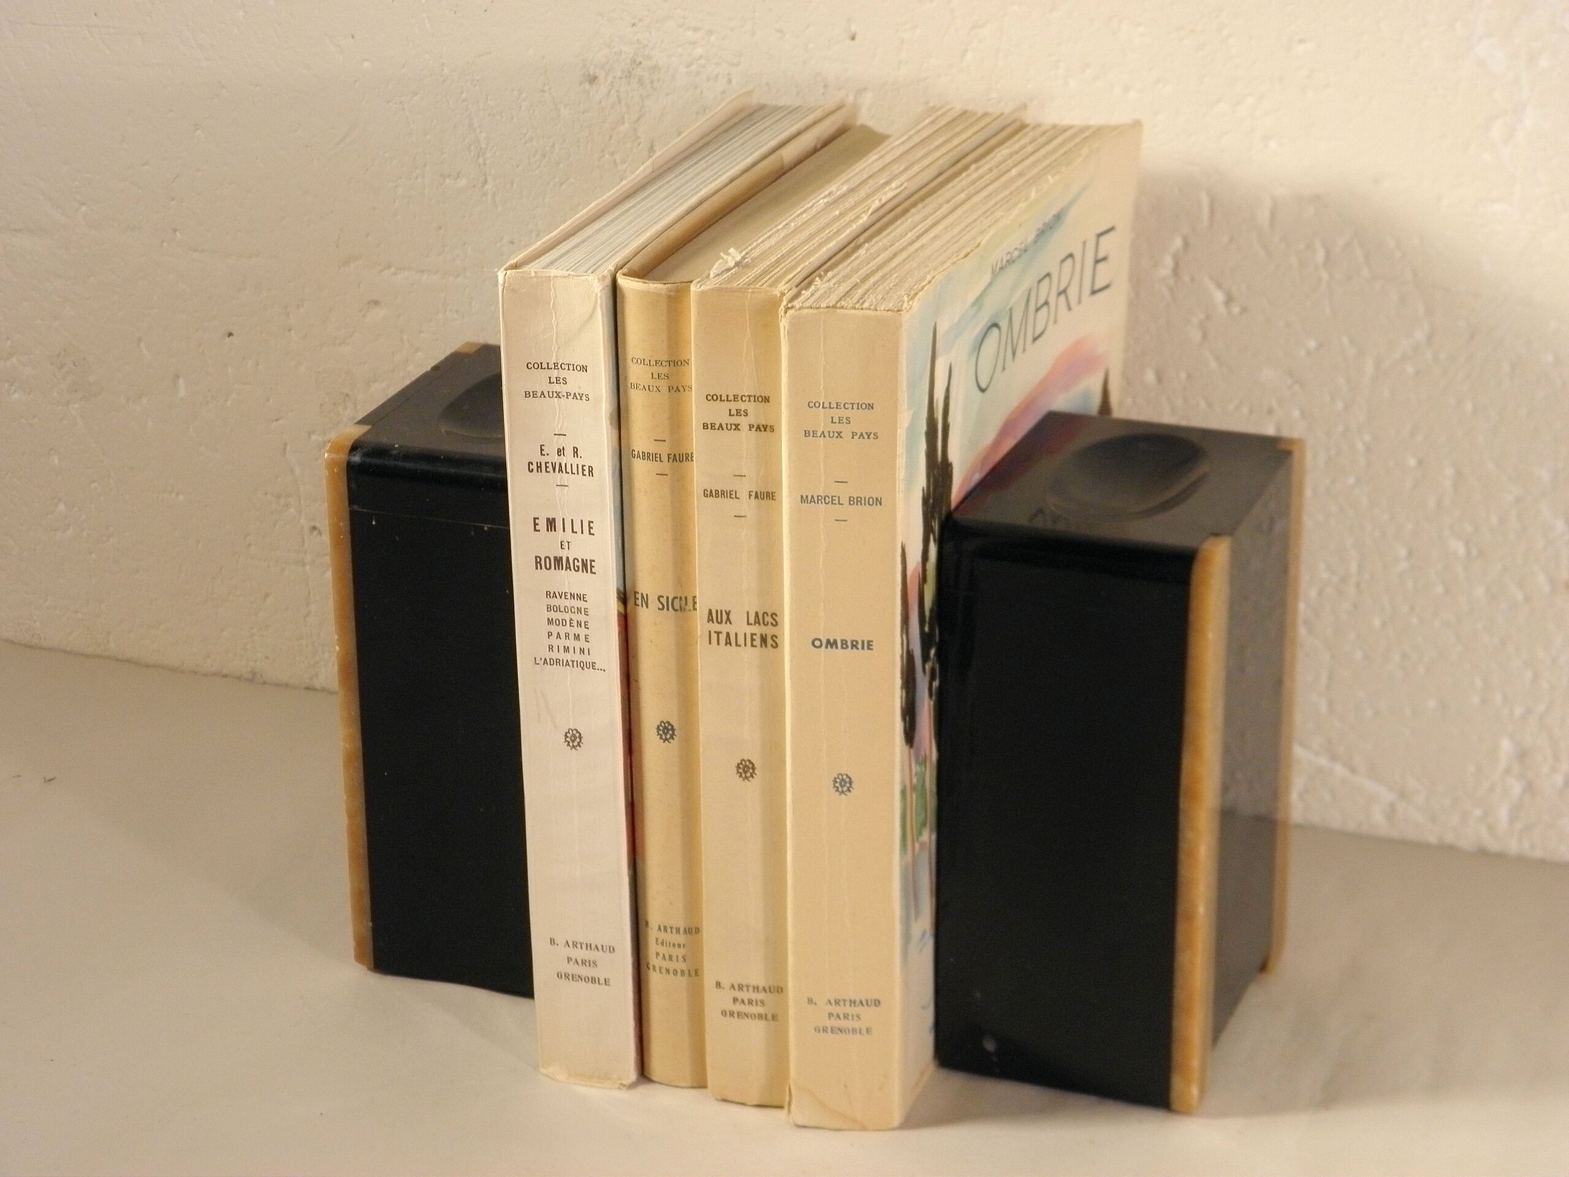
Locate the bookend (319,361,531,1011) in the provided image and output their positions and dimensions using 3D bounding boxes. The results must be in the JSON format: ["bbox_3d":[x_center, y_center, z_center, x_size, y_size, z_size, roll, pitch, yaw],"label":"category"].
[{"bbox_3d":[-0.070,0.022,0.987,0.068,0.150,0.087,8,24,19],"label":"bookend"}]

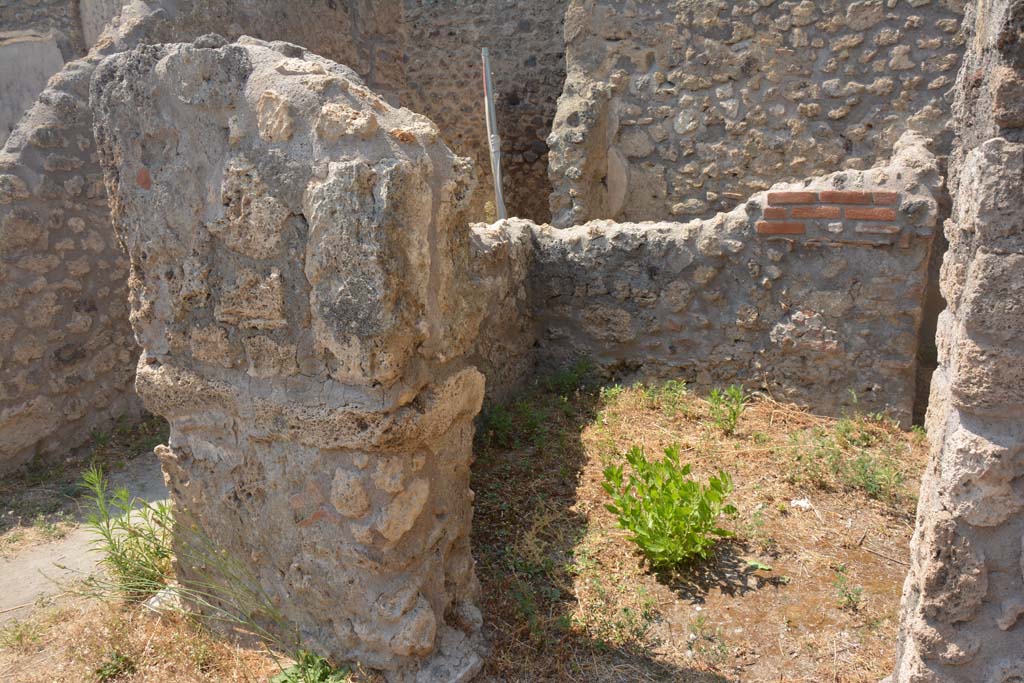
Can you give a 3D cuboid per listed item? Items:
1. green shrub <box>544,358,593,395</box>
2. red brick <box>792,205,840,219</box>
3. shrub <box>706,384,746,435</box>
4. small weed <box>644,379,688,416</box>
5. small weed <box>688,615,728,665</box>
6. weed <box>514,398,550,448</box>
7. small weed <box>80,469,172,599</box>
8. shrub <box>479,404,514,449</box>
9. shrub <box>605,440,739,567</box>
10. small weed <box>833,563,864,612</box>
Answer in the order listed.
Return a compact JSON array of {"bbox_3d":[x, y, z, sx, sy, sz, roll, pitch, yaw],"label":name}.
[{"bbox_3d":[0.360,0.217,4.894,0.306,0.212,0.260,0,12,0],"label":"green shrub"},{"bbox_3d":[1.782,-0.757,4.506,0.260,0.067,0.120,4,13,17],"label":"red brick"},{"bbox_3d":[1.133,0.357,4.056,0.210,0.219,0.179,3,11,16],"label":"shrub"},{"bbox_3d":[0.944,0.337,4.691,0.269,0.212,0.215,0,12,0],"label":"small weed"},{"bbox_3d":[0.598,0.905,2.338,0.125,0.110,0.125,0,12,0],"label":"small weed"},{"bbox_3d":[0.092,0.404,3.845,0.196,0.206,0.176,0,11,1],"label":"weed"},{"bbox_3d":[-1.341,0.657,2.677,0.314,0.459,0.283,0,12,0],"label":"small weed"},{"bbox_3d":[-0.077,0.421,3.816,0.194,0.183,0.175,0,11,-1],"label":"shrub"},{"bbox_3d":[0.602,0.615,2.935,0.512,0.428,0.512,0,12,0],"label":"shrub"},{"bbox_3d":[1.021,0.746,2.331,0.088,0.102,0.079,5,12,25],"label":"small weed"}]

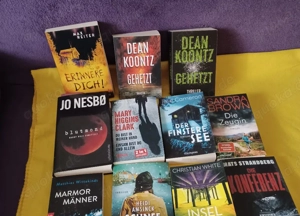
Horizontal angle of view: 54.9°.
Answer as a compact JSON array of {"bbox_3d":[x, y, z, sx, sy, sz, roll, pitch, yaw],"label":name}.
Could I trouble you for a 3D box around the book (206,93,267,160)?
[{"bbox_3d":[0.212,0.049,0.742,0.112,0.027,0.188,-4,53,2],"label":"book"}]

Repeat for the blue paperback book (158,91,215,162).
[{"bbox_3d":[0.093,0.049,0.743,0.118,0.028,0.185,-8,52,5],"label":"blue paperback book"}]

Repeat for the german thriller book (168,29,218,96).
[{"bbox_3d":[0.113,-0.117,0.783,0.119,0.183,0.039,-4,22,-8],"label":"german thriller book"}]

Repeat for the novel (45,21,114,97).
[{"bbox_3d":[-0.174,-0.111,0.748,0.125,0.200,0.028,-10,34,-2],"label":"novel"}]

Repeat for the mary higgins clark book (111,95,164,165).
[{"bbox_3d":[-0.033,0.059,0.735,0.121,0.032,0.183,-5,52,-2],"label":"mary higgins clark book"}]

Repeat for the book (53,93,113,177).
[{"bbox_3d":[-0.166,0.060,0.729,0.133,0.033,0.213,-5,55,-5],"label":"book"}]

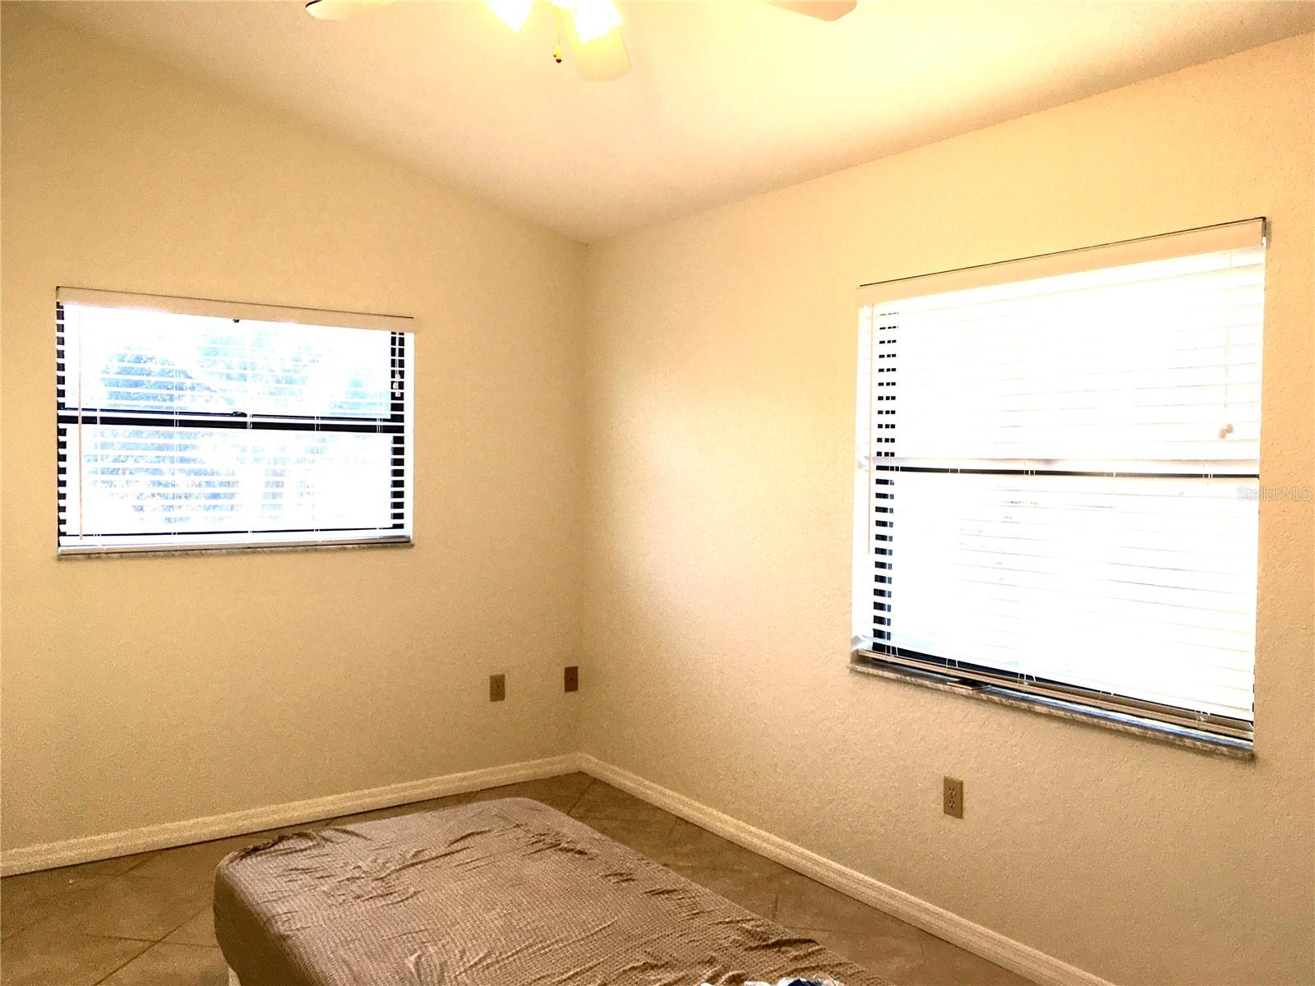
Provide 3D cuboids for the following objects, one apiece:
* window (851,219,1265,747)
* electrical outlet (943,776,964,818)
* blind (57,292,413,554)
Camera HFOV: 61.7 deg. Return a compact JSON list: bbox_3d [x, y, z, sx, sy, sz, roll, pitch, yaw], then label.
[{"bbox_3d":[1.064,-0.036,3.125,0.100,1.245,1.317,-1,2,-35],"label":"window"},{"bbox_3d":[0.889,0.918,3.316,0.010,0.115,0.071,-1,2,-35],"label":"electrical outlet"},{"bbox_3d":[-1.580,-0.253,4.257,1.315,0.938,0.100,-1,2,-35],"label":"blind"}]

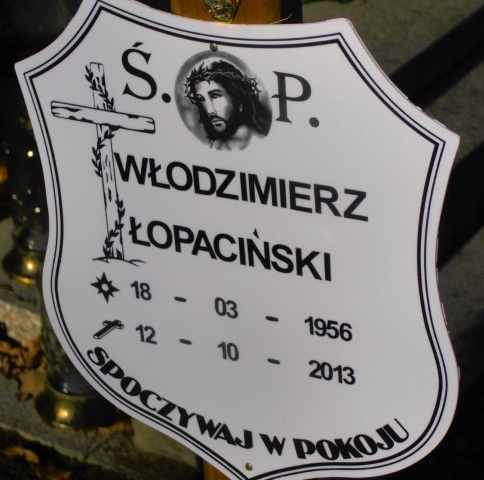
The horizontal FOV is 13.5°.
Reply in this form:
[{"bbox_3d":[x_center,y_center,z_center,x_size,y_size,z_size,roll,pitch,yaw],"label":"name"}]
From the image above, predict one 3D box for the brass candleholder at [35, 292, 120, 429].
[{"bbox_3d":[-0.190,0.091,2.345,0.110,0.245,0.110,-2,27,0],"label":"brass candleholder"}]

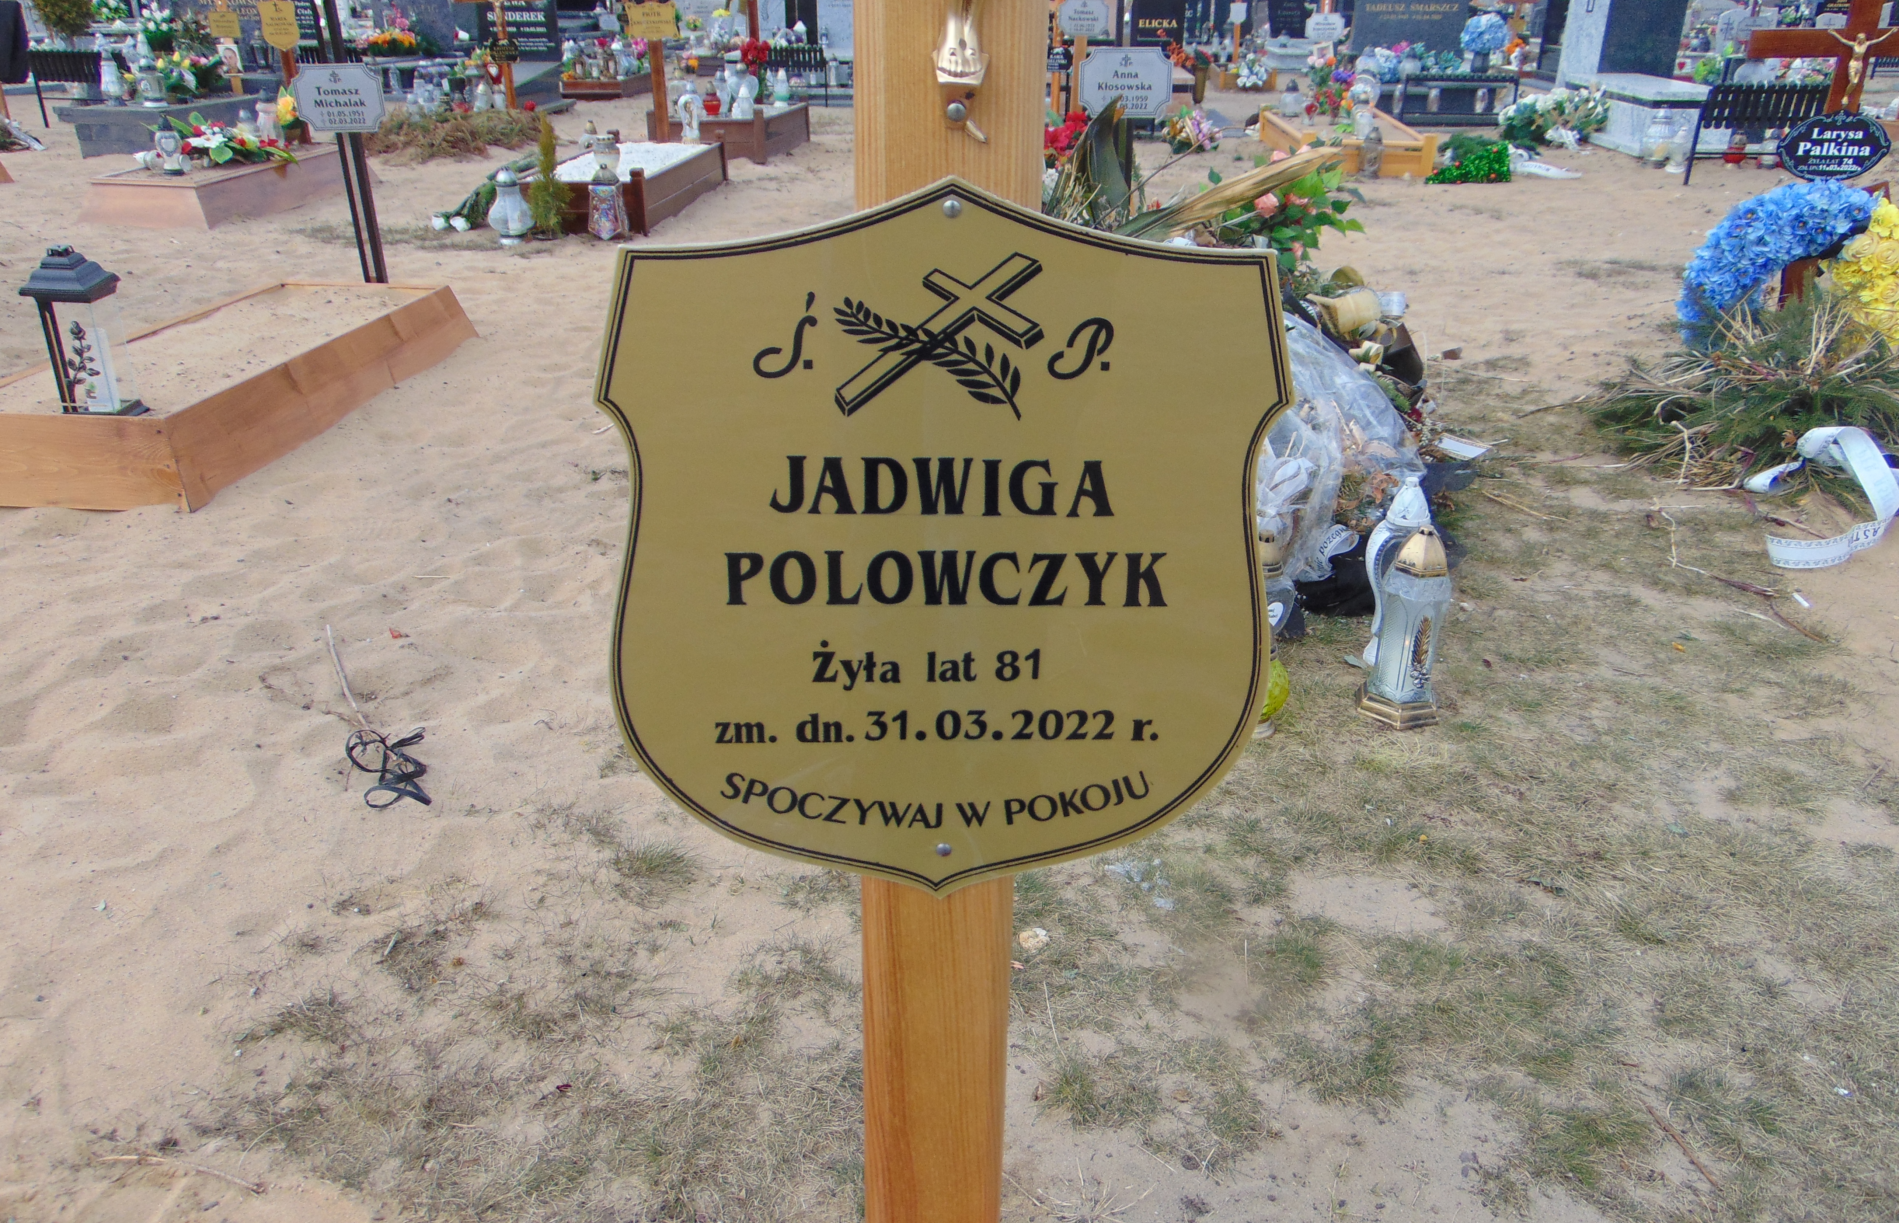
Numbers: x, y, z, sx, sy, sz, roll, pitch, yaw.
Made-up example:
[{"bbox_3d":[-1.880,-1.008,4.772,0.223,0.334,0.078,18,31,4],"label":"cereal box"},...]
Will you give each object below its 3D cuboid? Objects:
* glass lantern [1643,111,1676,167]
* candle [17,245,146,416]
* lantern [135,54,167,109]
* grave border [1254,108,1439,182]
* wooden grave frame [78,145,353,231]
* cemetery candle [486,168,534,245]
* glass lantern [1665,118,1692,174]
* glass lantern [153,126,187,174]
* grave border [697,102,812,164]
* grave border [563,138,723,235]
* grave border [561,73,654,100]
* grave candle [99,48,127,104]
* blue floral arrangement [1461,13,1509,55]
[{"bbox_3d":[4.753,-3.150,9.118,0.196,0.376,0.196,3,26,5],"label":"glass lantern"},{"bbox_3d":[-2.142,-0.681,3.395,0.159,0.434,0.159,-2,26,-3],"label":"candle"},{"bbox_3d":[-5.388,-3.566,9.237,0.185,0.299,0.185,-13,29,-26],"label":"lantern"},{"bbox_3d":[2.740,-3.317,9.605,0.860,0.262,1.950,2,25,4],"label":"grave border"},{"bbox_3d":[-3.933,-2.381,7.601,0.724,0.202,1.692,3,26,7],"label":"wooden grave frame"},{"bbox_3d":[-2.163,-1.987,6.697,0.222,0.350,0.222,3,26,5],"label":"cemetery candle"},{"bbox_3d":[4.747,-3.007,8.895,0.153,0.309,0.153,3,26,5],"label":"glass lantern"},{"bbox_3d":[-4.170,-2.474,7.315,0.150,0.253,0.150,-13,29,-26],"label":"glass lantern"},{"bbox_3d":[-1.501,-3.371,9.537,0.786,0.315,1.202,4,26,9],"label":"grave border"},{"bbox_3d":[-1.747,-2.359,7.440,0.676,0.301,1.645,2,26,5],"label":"grave border"},{"bbox_3d":[-3.525,-5.529,14.375,0.640,0.175,1.400,3,26,5],"label":"grave border"},{"bbox_3d":[-6.601,-4.223,10.828,0.160,0.410,0.160,-7,26,-15],"label":"grave candle"},{"bbox_3d":[4.356,-4.706,11.169,0.379,0.343,0.341,9,27,18],"label":"blue floral arrangement"}]

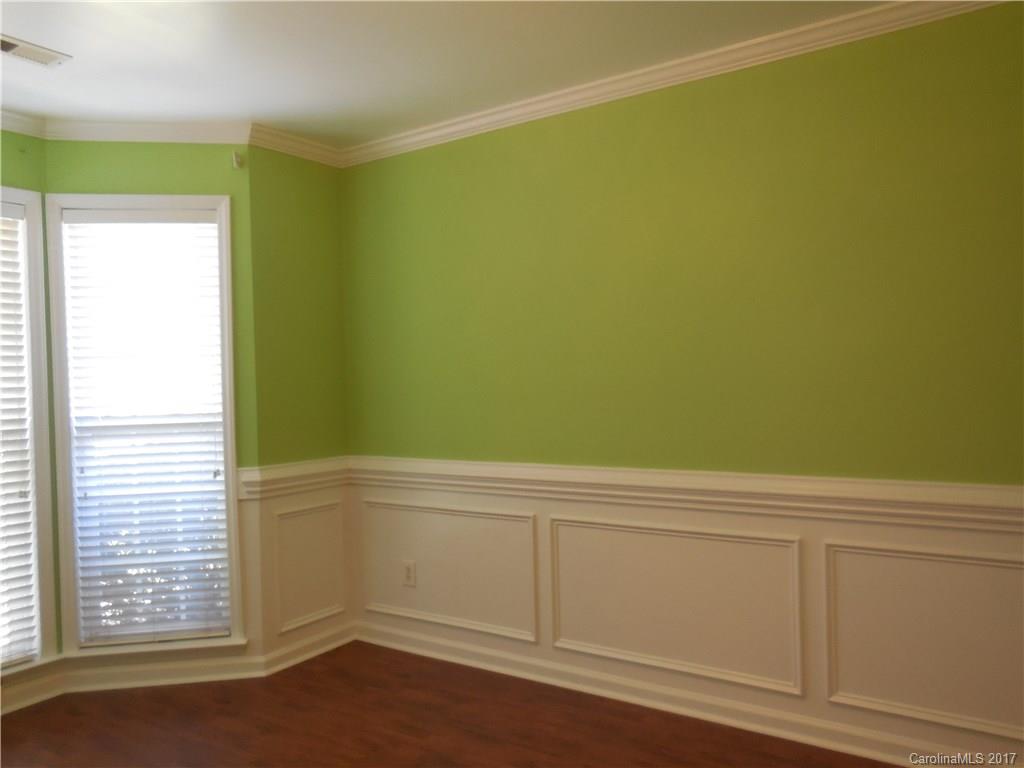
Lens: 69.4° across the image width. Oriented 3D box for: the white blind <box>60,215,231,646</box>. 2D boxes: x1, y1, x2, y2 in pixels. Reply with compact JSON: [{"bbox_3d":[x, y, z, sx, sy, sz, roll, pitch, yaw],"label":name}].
[{"bbox_3d":[-1.572,0.180,3.213,0.624,1.860,0.060,-2,0,-8],"label":"white blind"}]

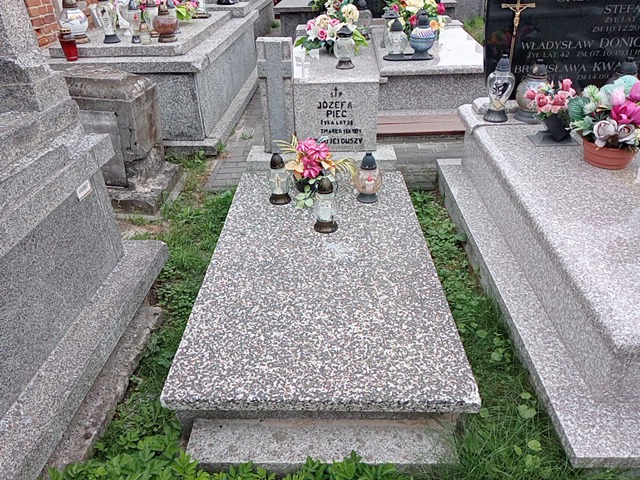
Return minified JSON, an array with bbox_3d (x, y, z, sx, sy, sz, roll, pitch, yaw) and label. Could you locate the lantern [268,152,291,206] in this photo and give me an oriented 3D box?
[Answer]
[{"bbox_3d":[-0.192,-0.299,2.482,0.106,0.242,0.106,1,29,0],"label":"lantern"}]

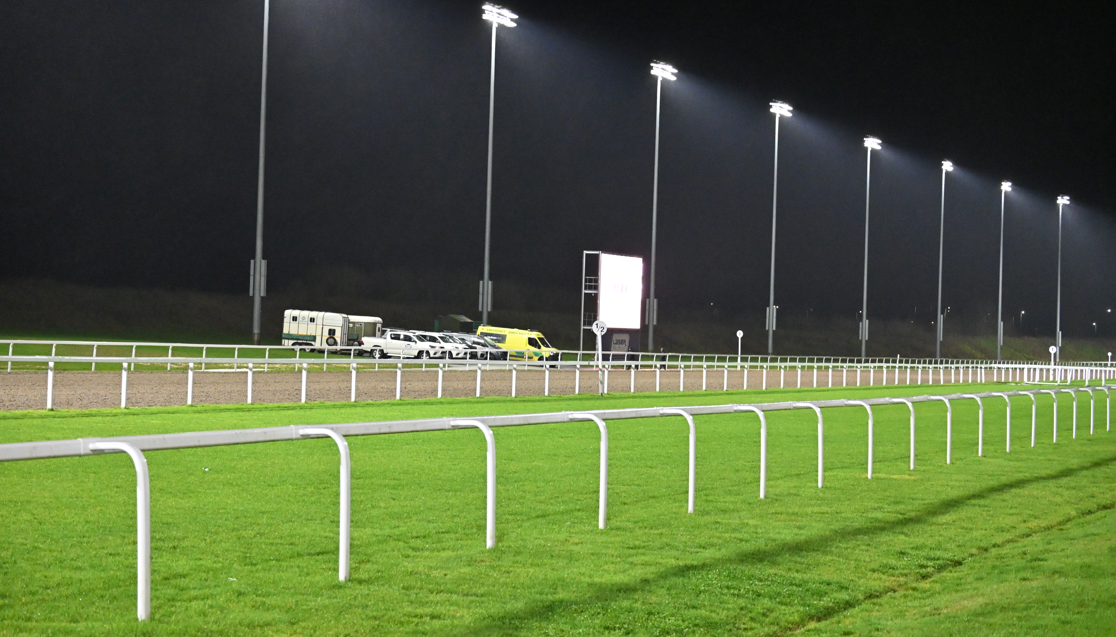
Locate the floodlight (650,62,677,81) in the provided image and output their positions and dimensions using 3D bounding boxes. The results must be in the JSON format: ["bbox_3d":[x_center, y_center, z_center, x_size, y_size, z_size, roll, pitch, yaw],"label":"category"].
[{"bbox_3d":[11.185,-26.108,245.461,1.100,1.500,4.700,1,-1,27],"label":"floodlight"}]

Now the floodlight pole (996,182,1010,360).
[{"bbox_3d":[74.575,-7.901,391.432,0.900,30.347,0.900,1,-1,24],"label":"floodlight pole"}]

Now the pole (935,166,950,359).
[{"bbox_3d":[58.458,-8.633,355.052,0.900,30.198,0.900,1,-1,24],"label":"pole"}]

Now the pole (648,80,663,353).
[{"bbox_3d":[10.113,-10.994,245.913,0.900,29.742,0.900,1,-1,24],"label":"pole"}]

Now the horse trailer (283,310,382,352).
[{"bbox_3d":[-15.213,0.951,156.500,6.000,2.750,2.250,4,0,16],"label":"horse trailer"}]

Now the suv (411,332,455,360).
[{"bbox_3d":[-8.410,1.812,150.000,5.200,1.870,1.870,4,0,19],"label":"suv"}]

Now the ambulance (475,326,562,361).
[{"bbox_3d":[-2.665,1.885,159.000,5.600,2.600,2.100,5,0,19],"label":"ambulance"}]

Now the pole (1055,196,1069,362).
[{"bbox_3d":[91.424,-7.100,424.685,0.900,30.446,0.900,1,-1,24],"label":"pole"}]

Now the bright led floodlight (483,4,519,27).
[{"bbox_3d":[-5.214,-27.220,209.081,1.100,1.500,4.800,1,-1,27],"label":"bright led floodlight"}]

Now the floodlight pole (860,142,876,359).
[{"bbox_3d":[42.340,-9.331,318.671,0.900,29.914,0.900,1,-1,24],"label":"floodlight pole"}]

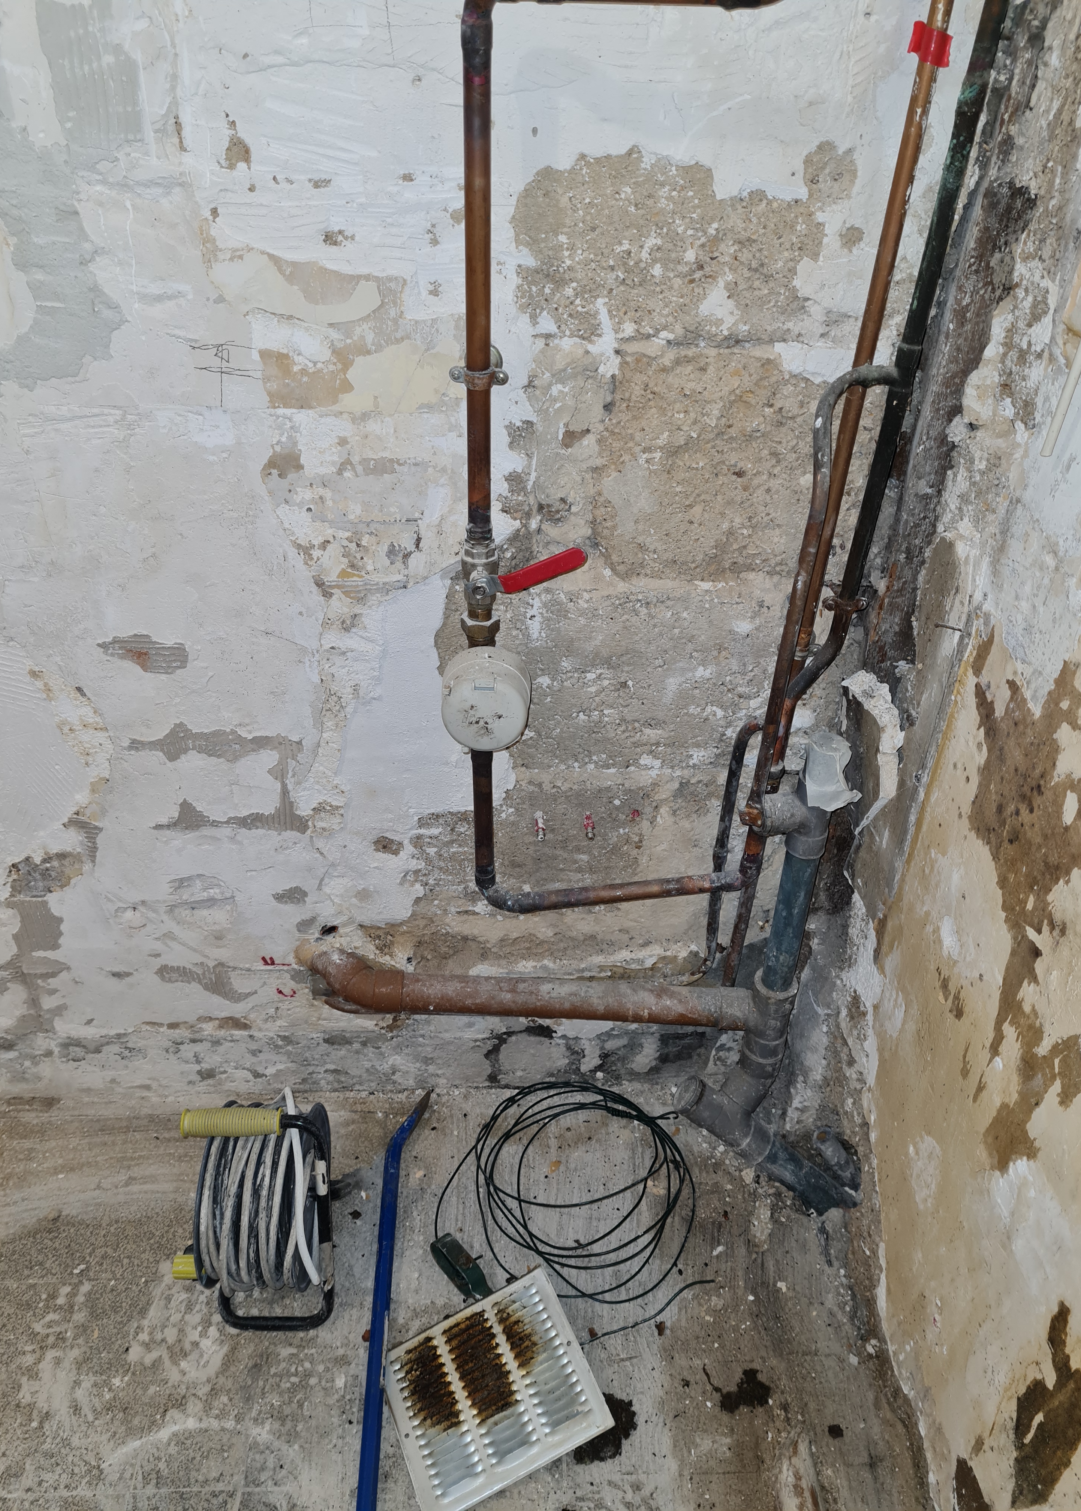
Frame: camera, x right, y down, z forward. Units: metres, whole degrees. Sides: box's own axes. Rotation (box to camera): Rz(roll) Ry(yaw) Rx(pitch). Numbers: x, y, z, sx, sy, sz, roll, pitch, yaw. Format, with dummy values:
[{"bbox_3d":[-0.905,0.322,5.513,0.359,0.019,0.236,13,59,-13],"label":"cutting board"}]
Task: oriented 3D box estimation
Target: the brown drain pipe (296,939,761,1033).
[{"bbox_3d":[-0.012,0.298,1.466,0.593,0.060,0.095,3,36,-3],"label":"brown drain pipe"}]

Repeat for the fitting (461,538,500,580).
[{"bbox_3d":[-0.061,-0.198,1.145,0.038,0.034,0.038,0,36,-2],"label":"fitting"}]

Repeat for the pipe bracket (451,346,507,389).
[{"bbox_3d":[-0.051,-0.357,1.046,0.050,0.025,0.065,6,37,6],"label":"pipe bracket"}]

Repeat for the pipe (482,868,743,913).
[{"bbox_3d":[0.088,0.169,1.409,0.322,0.036,0.027,-7,36,3],"label":"pipe"}]

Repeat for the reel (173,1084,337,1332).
[{"bbox_3d":[-0.347,0.540,1.384,0.185,0.292,0.208,0,36,-2],"label":"reel"}]

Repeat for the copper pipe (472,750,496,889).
[{"bbox_3d":[-0.067,0.075,1.333,0.024,0.225,0.024,0,36,-2],"label":"copper pipe"}]

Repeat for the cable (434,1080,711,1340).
[{"bbox_3d":[0.037,0.596,1.541,0.355,0.036,0.380,0,36,-2],"label":"cable"}]

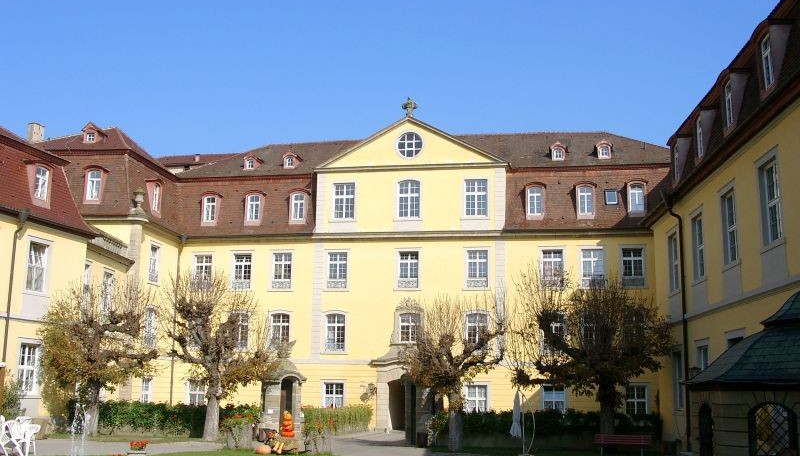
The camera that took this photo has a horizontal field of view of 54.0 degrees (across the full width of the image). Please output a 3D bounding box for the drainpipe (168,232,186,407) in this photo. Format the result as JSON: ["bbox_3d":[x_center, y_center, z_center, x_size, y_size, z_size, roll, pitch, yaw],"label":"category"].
[{"bbox_3d":[-13.707,5.906,47.785,0.300,11.234,0.350,-1,-12,10],"label":"drainpipe"}]

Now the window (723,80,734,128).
[{"bbox_3d":[13.041,-4.763,30.284,0.700,1.973,1.457,0,-11,5],"label":"window"}]

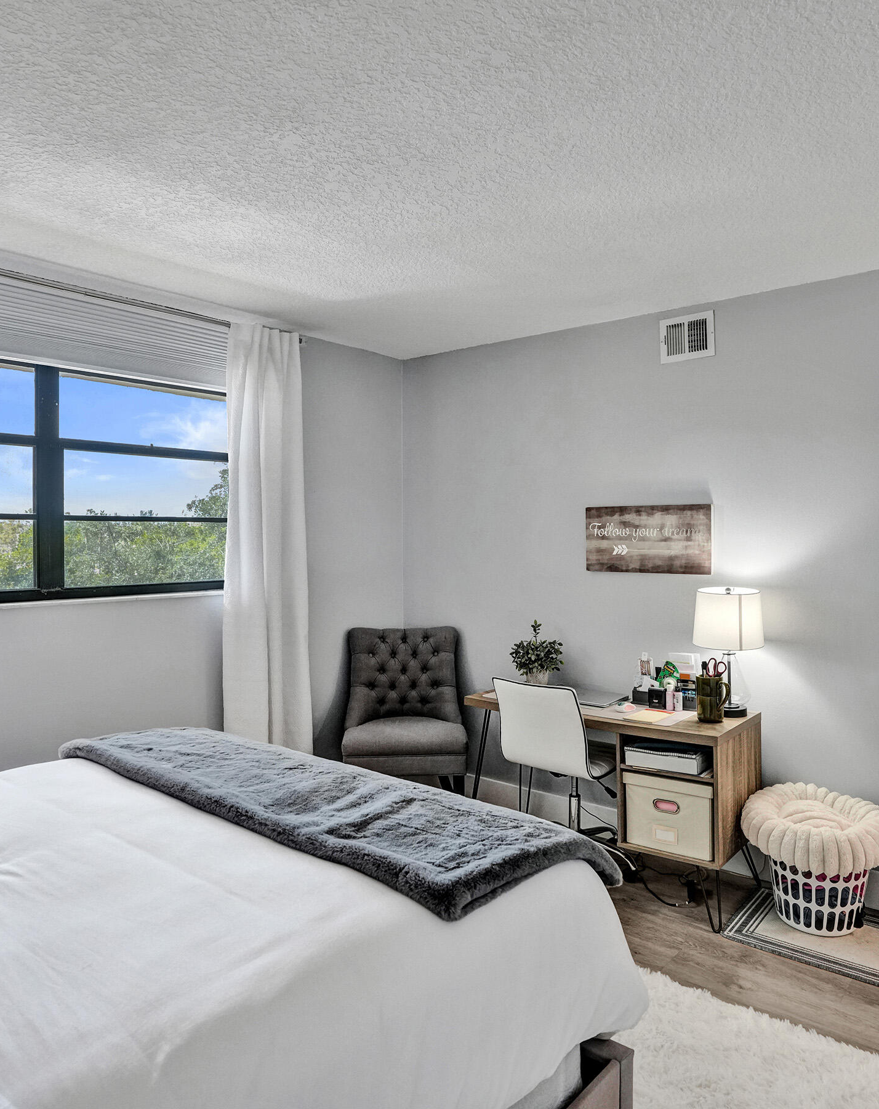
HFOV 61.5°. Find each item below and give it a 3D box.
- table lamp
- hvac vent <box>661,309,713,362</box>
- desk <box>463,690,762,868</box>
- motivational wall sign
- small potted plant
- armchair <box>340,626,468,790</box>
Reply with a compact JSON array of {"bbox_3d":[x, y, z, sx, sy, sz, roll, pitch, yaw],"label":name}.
[{"bbox_3d":[1.169,0.388,2.980,0.275,0.513,0.275,0,2,39],"label":"table lamp"},{"bbox_3d":[1.066,-0.938,3.188,0.235,0.190,0.022,0,2,39],"label":"hvac vent"},{"bbox_3d":[0.710,1.004,3.191,1.145,0.710,0.475,0,2,39],"label":"desk"},{"bbox_3d":[0.930,-0.067,3.330,0.595,0.300,0.028,0,2,39],"label":"motivational wall sign"},{"bbox_3d":[0.469,0.478,3.562,0.260,0.333,0.260,-1,1,0],"label":"small potted plant"},{"bbox_3d":[-0.158,0.883,3.721,0.590,0.960,0.640,-1,1,-2],"label":"armchair"}]

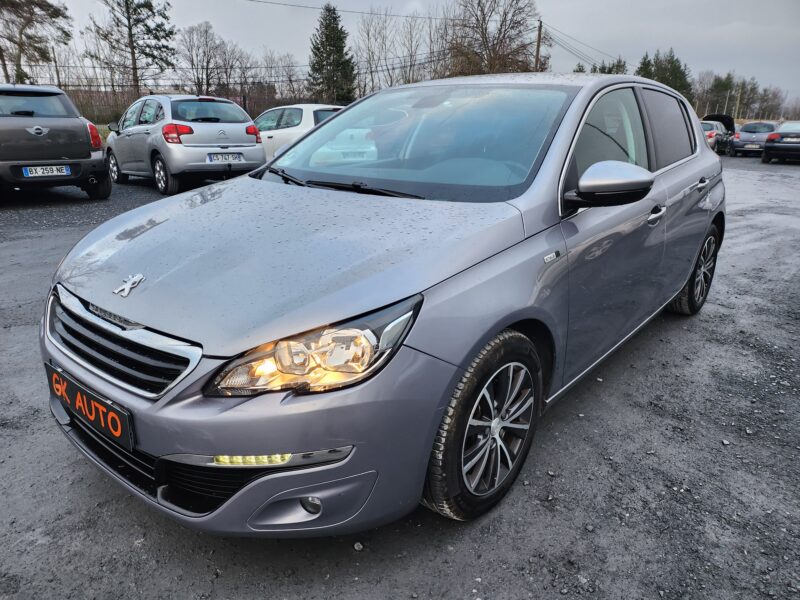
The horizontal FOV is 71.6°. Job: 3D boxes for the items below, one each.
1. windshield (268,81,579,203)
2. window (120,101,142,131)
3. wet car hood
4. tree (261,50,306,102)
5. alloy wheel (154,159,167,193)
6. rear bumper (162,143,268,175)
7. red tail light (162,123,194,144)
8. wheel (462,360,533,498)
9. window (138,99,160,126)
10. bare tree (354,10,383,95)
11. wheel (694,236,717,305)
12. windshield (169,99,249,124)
[{"bbox_3d":[0.024,-0.726,2.419,1.420,0.160,0.970,15,51,38],"label":"windshield"},{"bbox_3d":[-4.564,-3.129,9.427,0.130,0.450,0.950,-14,22,-38],"label":"window"},{"bbox_3d":[-0.494,-0.200,1.946,1.500,0.230,1.080,15,37,38],"label":"wet car hood"},{"bbox_3d":[-9.445,-16.796,44.151,3.400,5.700,3.400,0,17,0],"label":"tree"},{"bbox_3d":[-3.689,-1.960,8.710,0.190,0.480,0.480,-14,22,-40],"label":"alloy wheel"},{"bbox_3d":[-2.816,-2.186,8.675,1.660,0.480,0.500,-14,22,-38],"label":"rear bumper"},{"bbox_3d":[-3.308,-2.486,8.316,0.390,0.280,0.220,-9,19,-29],"label":"red tail light"},{"bbox_3d":[0.268,0.394,1.782,0.150,0.435,0.435,14,22,38],"label":"wheel"},{"bbox_3d":[-3.904,-2.946,8.695,0.120,0.400,0.900,-14,22,-38],"label":"window"},{"bbox_3d":[-1.889,-13.382,33.463,1.900,7.500,1.900,-1,18,-3],"label":"bare tree"},{"bbox_3d":[1.970,-0.213,3.708,0.150,0.435,0.435,14,22,38],"label":"wheel"},{"bbox_3d":[-2.899,-2.921,8.667,1.260,0.370,0.160,-14,-12,-40],"label":"windshield"}]

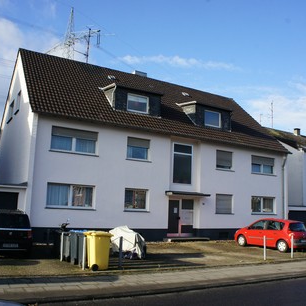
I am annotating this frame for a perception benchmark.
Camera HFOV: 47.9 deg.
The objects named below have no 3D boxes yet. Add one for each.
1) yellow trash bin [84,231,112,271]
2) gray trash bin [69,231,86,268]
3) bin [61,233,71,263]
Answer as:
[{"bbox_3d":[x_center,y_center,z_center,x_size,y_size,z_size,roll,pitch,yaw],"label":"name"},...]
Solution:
[{"bbox_3d":[-1.686,2.981,10.542,0.730,1.080,0.580,9,-11,-38],"label":"yellow trash bin"},{"bbox_3d":[-2.280,3.071,11.152,0.720,1.050,0.580,9,-11,-38],"label":"gray trash bin"},{"bbox_3d":[-2.684,3.170,11.641,0.580,0.970,0.500,9,-11,-38],"label":"bin"}]

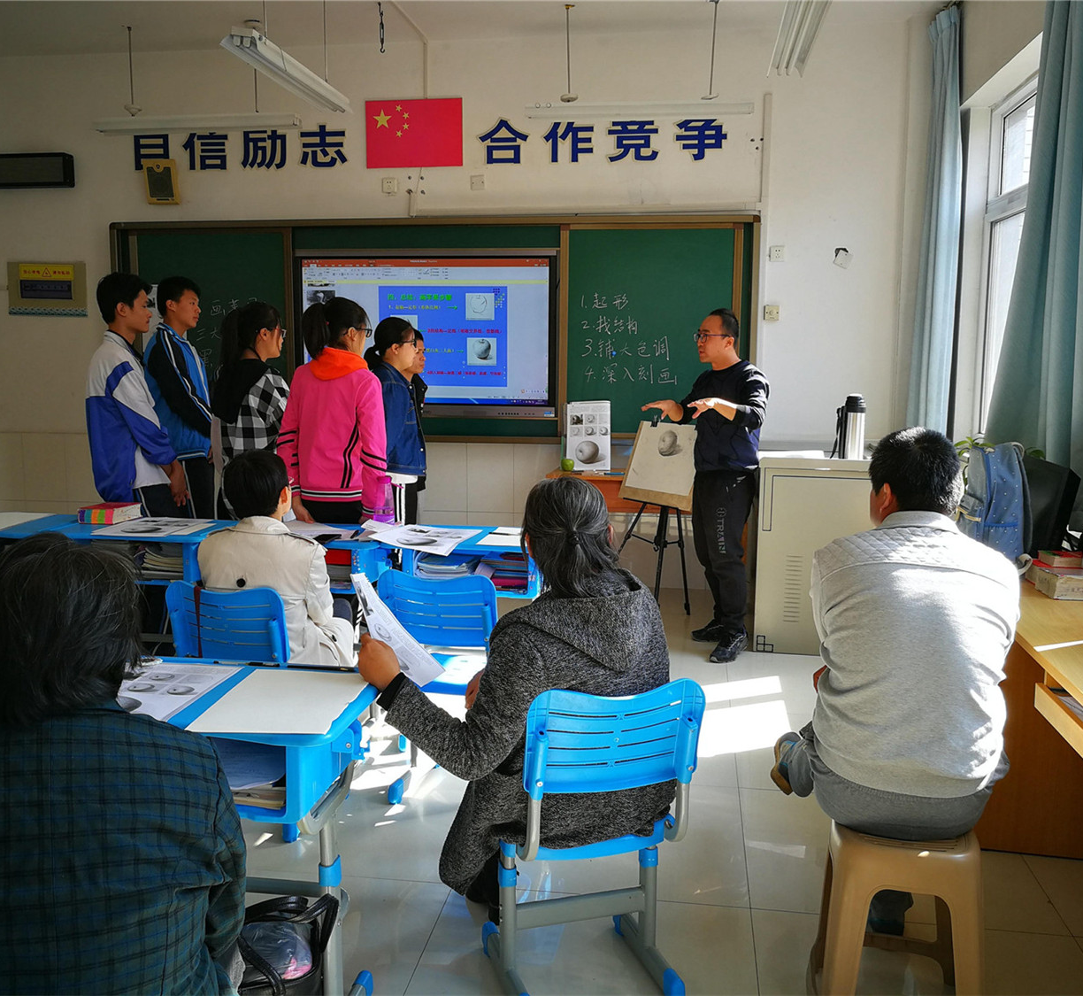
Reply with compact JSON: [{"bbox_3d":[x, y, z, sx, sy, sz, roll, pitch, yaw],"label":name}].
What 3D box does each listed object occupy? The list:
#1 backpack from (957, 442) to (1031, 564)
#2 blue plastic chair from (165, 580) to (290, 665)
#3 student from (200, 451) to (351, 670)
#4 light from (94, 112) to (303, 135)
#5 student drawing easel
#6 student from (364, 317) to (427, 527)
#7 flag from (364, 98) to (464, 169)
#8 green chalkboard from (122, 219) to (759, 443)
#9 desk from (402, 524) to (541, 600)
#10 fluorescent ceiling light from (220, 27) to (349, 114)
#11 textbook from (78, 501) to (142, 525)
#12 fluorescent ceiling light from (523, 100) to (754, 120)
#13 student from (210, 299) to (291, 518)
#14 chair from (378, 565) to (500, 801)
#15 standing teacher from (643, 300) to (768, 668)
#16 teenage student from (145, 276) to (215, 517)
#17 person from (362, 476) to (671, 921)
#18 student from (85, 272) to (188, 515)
[{"bbox_3d":[1.482,0.027,3.428,0.200,0.430,0.280,1,8,6],"label":"backpack"},{"bbox_3d":[-0.936,0.613,3.432,0.420,0.770,0.440,2,8,14],"label":"blue plastic chair"},{"bbox_3d":[-0.782,0.406,3.366,0.460,1.150,0.670,4,9,21],"label":"student"},{"bbox_3d":[-2.000,-2.170,6.032,1.250,0.085,0.150,2,8,8],"label":"light"},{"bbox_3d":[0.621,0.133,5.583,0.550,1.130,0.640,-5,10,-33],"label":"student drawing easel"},{"bbox_3d":[-0.672,-0.019,4.855,0.290,1.620,0.420,-1,8,-12],"label":"student"},{"bbox_3d":[-0.776,-2.213,6.290,0.607,0.402,0.020,2,8,8],"label":"flag"},{"bbox_3d":[-0.729,-1.032,6.454,4.050,1.365,0.110,2,8,8],"label":"green chalkboard"},{"bbox_3d":[-0.254,0.532,3.897,0.620,0.760,0.440,2,8,8],"label":"desk"},{"bbox_3d":[-1.187,-2.042,5.015,0.176,0.090,1.250,11,9,7],"label":"fluorescent ceiling light"},{"bbox_3d":[-1.757,0.065,4.217,0.145,0.053,0.210,2,8,8],"label":"textbook"},{"bbox_3d":[0.521,-2.095,5.600,1.250,0.070,0.120,2,8,8],"label":"fluorescent ceiling light"},{"bbox_3d":[-1.372,-0.076,4.971,0.330,1.690,0.430,-3,9,-19],"label":"student"},{"bbox_3d":[-0.276,0.586,3.479,0.400,0.770,0.450,2,8,13],"label":"chair"},{"bbox_3d":[0.805,-0.072,5.067,0.530,1.685,0.480,-3,9,-22],"label":"standing teacher"},{"bbox_3d":[-1.685,-0.124,4.854,0.360,1.770,0.470,-1,8,-9],"label":"teenage student"},{"bbox_3d":[-0.078,0.531,2.412,0.620,1.180,0.700,-2,8,-15],"label":"person"},{"bbox_3d":[-1.770,-0.083,4.555,0.420,1.770,0.470,-2,9,-20],"label":"student"}]

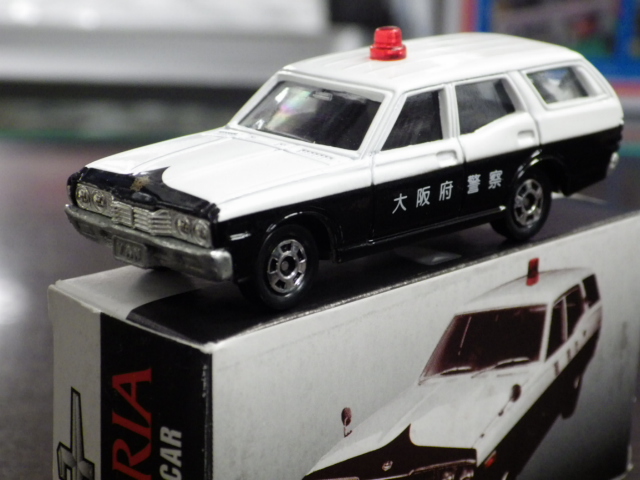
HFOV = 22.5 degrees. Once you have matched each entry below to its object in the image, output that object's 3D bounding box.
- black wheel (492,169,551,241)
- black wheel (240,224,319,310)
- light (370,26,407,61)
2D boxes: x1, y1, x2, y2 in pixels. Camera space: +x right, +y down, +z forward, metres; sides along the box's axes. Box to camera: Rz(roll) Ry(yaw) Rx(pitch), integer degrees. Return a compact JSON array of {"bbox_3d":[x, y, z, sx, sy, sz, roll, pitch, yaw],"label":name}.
[{"bbox_3d":[0.026,-0.005,0.205,0.009,0.009,0.003,-14,21,-42],"label":"black wheel"},{"bbox_3d":[-0.004,0.003,0.177,0.009,0.009,0.003,-14,21,-42],"label":"black wheel"},{"bbox_3d":[0.009,-0.024,0.199,0.005,0.004,0.005,1,16,0],"label":"light"}]

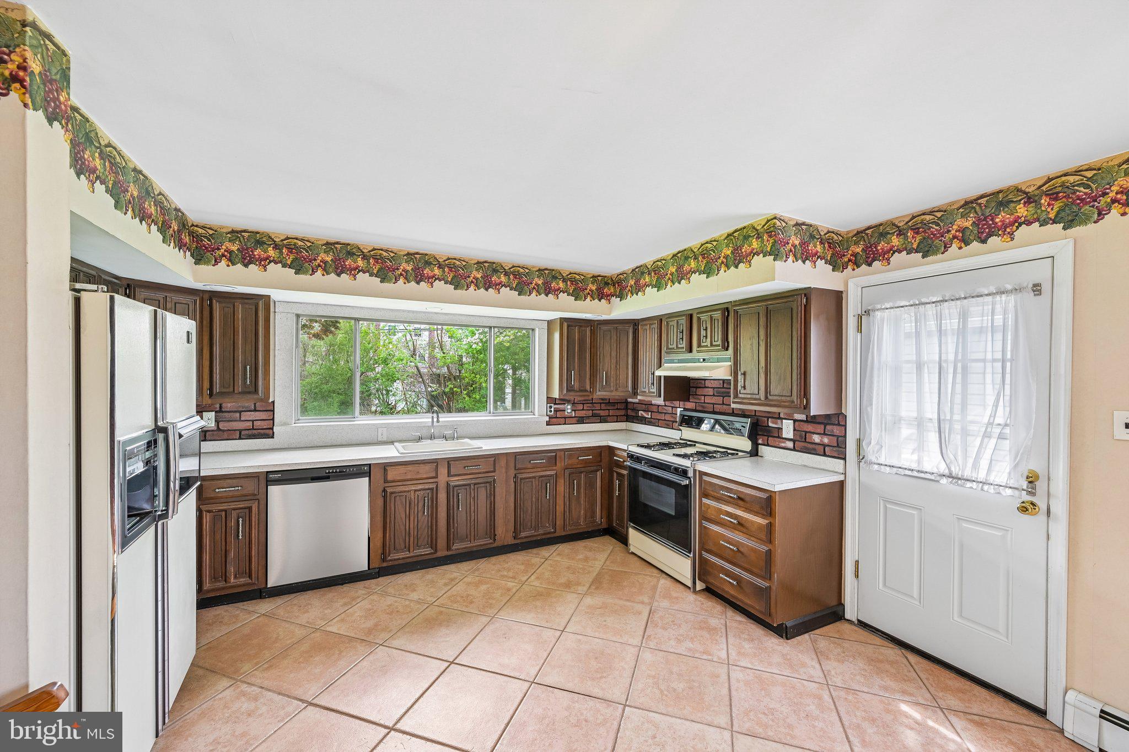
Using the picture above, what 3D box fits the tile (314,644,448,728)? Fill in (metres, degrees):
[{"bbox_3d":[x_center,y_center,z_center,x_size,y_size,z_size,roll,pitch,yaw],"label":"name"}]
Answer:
[{"bbox_3d":[-0.885,1.520,2.174,0.457,0.010,0.457,0,0,19],"label":"tile"}]

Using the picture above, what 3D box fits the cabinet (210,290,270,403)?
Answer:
[{"bbox_3d":[-2.337,-0.191,3.189,0.385,0.765,0.325,0,0,-26],"label":"cabinet"}]

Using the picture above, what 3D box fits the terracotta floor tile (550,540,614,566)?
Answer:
[{"bbox_3d":[0.142,1.527,3.782,0.455,0.010,0.455,1,0,19],"label":"terracotta floor tile"}]

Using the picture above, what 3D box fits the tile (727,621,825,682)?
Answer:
[{"bbox_3d":[1.163,1.538,2.465,0.455,0.010,0.455,1,0,19],"label":"tile"}]

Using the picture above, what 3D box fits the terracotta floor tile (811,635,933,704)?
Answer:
[{"bbox_3d":[1.583,1.521,2.293,0.452,0.010,0.452,0,0,19],"label":"terracotta floor tile"}]

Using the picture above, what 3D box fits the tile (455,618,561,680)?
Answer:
[{"bbox_3d":[-0.298,1.522,2.464,0.457,0.010,0.457,0,0,19],"label":"tile"}]

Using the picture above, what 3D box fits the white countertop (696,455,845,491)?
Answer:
[{"bbox_3d":[1.325,0.630,2.876,0.650,0.040,0.630,0,0,-26],"label":"white countertop"}]

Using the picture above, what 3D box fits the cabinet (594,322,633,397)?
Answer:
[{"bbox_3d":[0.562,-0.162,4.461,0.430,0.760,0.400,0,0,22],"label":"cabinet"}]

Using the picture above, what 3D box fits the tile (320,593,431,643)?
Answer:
[{"bbox_3d":[-1.161,1.505,2.737,0.452,0.010,0.452,0,0,19],"label":"tile"}]

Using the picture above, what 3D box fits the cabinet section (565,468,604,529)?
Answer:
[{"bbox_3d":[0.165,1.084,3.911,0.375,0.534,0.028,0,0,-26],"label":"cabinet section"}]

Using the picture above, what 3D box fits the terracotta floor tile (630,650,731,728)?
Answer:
[{"bbox_3d":[0.570,1.516,2.152,0.452,0.010,0.452,0,0,19],"label":"terracotta floor tile"}]

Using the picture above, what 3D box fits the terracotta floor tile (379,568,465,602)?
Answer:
[{"bbox_3d":[-1.028,1.516,3.200,0.455,0.010,0.455,1,0,19],"label":"terracotta floor tile"}]

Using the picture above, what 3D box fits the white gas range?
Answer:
[{"bbox_3d":[0.987,0.921,3.543,0.670,1.205,0.765,0,0,-26],"label":"white gas range"}]

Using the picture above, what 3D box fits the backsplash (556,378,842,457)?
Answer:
[{"bbox_3d":[0.816,0.271,3.659,0.990,0.496,2.415,1,0,-27],"label":"backsplash"}]

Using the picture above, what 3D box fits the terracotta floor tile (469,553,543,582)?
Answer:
[{"bbox_3d":[-0.436,1.507,3.457,0.452,0.010,0.452,0,0,19],"label":"terracotta floor tile"}]

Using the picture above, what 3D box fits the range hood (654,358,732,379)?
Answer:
[{"bbox_3d":[1.131,-0.068,3.603,0.465,0.162,0.755,1,0,-27],"label":"range hood"}]

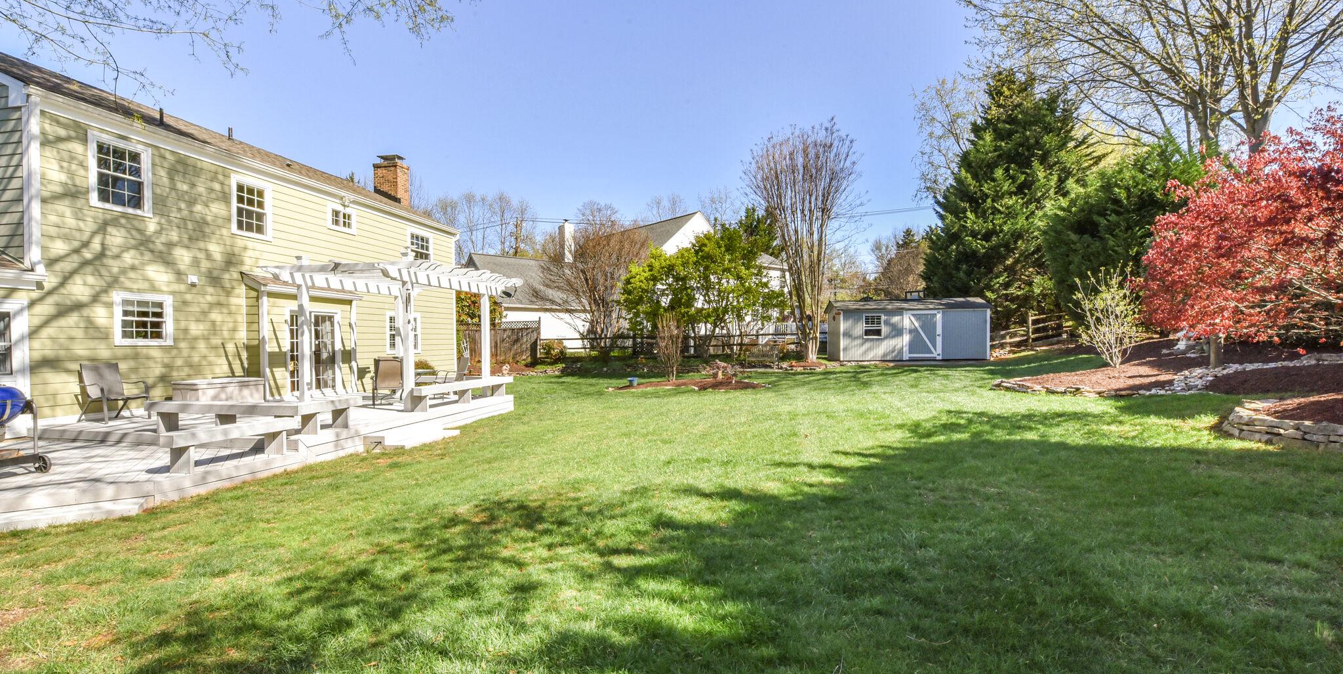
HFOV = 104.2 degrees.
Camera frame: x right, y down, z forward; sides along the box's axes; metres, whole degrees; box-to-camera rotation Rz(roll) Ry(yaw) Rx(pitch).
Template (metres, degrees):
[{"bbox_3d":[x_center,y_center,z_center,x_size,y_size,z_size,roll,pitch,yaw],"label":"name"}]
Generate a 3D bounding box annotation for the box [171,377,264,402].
[{"bbox_3d":[-8.966,1.148,10.394,0.680,0.570,1.250,-1,0,14],"label":"box"}]

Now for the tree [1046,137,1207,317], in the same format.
[{"bbox_3d":[17.777,-4.056,20.525,5.430,7.820,5.430,-1,0,0],"label":"tree"}]

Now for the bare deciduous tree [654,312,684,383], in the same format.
[{"bbox_3d":[-0.081,0.316,16.998,0.960,2.240,0.960,-1,0,0],"label":"bare deciduous tree"}]

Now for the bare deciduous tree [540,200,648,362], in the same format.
[{"bbox_3d":[-3.451,-2.483,23.017,4.760,7.090,4.760,-1,0,0],"label":"bare deciduous tree"}]

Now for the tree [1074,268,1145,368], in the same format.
[{"bbox_3d":[11.734,-0.506,14.003,1.640,2.670,1.640,-1,0,0],"label":"tree"}]

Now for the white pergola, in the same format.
[{"bbox_3d":[-5.592,-0.092,11.051,3.550,2.970,3.700,-1,0,14],"label":"white pergola"}]

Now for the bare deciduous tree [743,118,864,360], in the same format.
[{"bbox_3d":[5.013,-3.736,20.024,4.620,9.280,4.620,-1,0,0],"label":"bare deciduous tree"}]

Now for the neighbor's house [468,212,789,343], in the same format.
[{"bbox_3d":[-3.051,-3.921,37.526,20.000,10.200,13.000,-1,0,-29],"label":"neighbor's house"}]

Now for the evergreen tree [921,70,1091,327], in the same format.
[{"bbox_3d":[15.643,-6.151,24.539,6.940,12.650,6.940,-1,0,0],"label":"evergreen tree"}]

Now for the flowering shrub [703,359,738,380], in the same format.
[{"bbox_3d":[1.562,1.021,16.394,1.090,0.690,1.090,-1,0,0],"label":"flowering shrub"}]

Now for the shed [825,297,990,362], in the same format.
[{"bbox_3d":[9.305,-0.277,20.975,5.700,2.380,2.700,-1,0,5],"label":"shed"}]

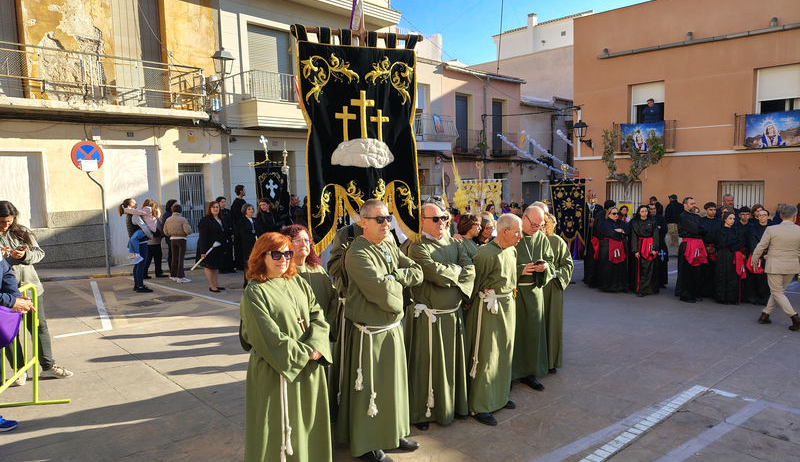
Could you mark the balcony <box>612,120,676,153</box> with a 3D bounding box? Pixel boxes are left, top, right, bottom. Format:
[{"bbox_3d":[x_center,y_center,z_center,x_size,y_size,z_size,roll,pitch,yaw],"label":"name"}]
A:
[{"bbox_3d":[7.525,-2.913,17.100,1.750,0.950,0.400,4,7,44],"label":"balcony"}]

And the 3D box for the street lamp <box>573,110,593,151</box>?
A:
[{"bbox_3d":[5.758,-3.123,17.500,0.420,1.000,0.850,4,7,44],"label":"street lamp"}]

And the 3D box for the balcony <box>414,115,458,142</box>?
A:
[{"bbox_3d":[1.218,-3.566,19.300,1.750,1.000,0.550,-5,7,-40],"label":"balcony"}]

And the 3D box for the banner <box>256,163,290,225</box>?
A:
[{"bbox_3d":[-2.608,-0.754,11.300,0.680,1.300,0.100,-3,6,-19],"label":"banner"}]

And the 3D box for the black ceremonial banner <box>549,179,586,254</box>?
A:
[{"bbox_3d":[3.241,-0.270,10.700,0.720,1.420,0.100,1,6,21],"label":"black ceremonial banner"}]

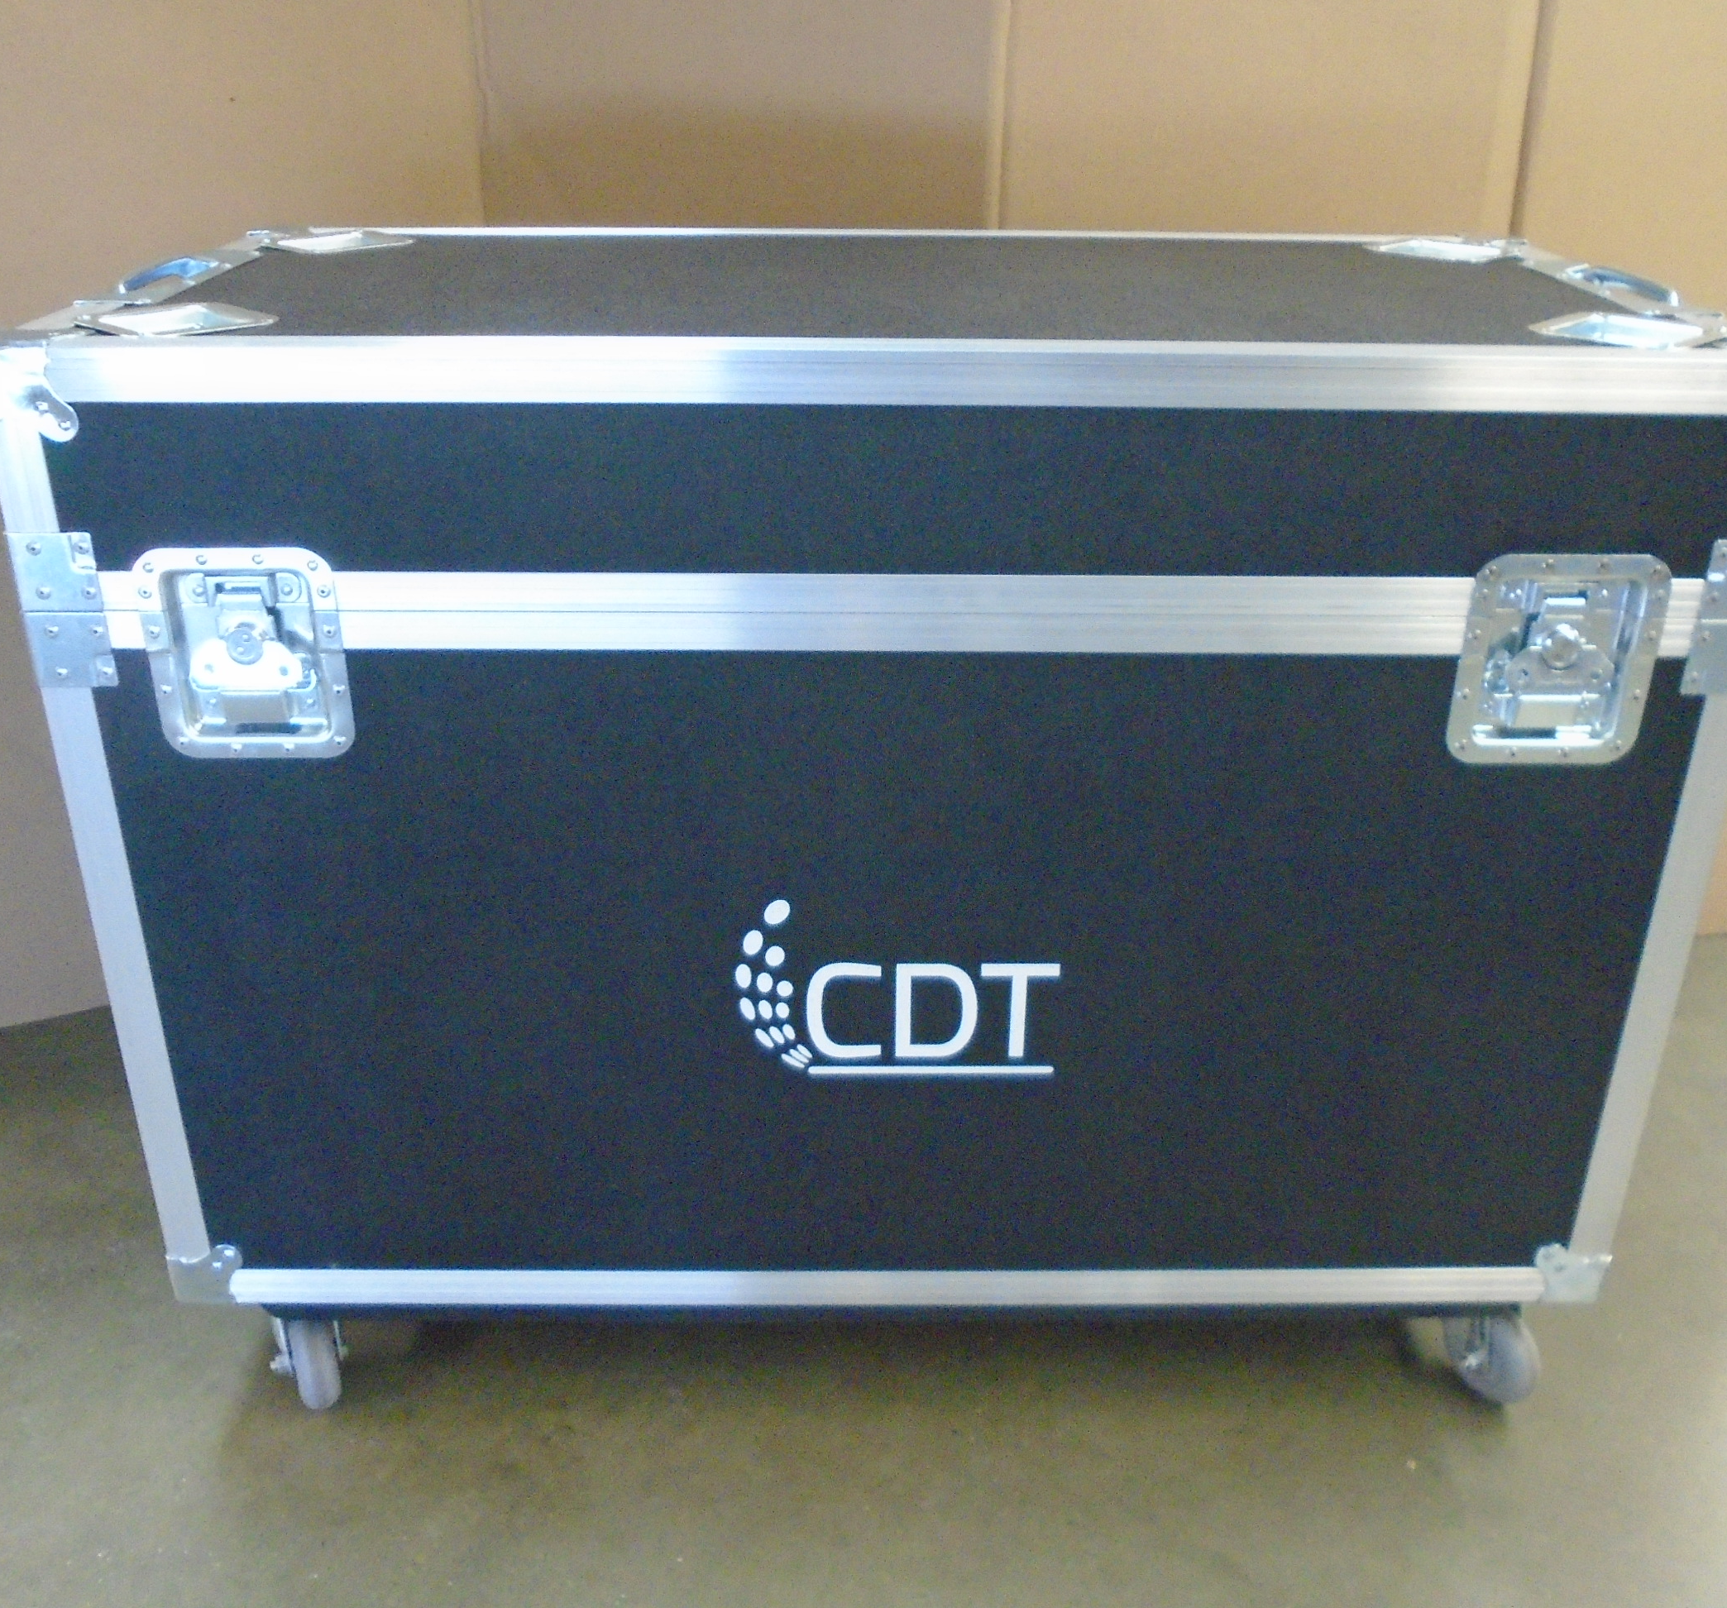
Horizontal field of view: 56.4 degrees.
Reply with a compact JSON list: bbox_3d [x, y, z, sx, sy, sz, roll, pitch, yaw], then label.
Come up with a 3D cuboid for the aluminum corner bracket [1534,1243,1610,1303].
[{"bbox_3d":[0.487,0.315,1.133,0.050,0.052,0.051,0,25,-1],"label":"aluminum corner bracket"}]

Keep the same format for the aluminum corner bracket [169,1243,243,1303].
[{"bbox_3d":[-0.447,0.312,1.124,0.050,0.052,0.051,0,25,-1],"label":"aluminum corner bracket"}]

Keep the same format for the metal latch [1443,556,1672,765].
[{"bbox_3d":[0.397,-0.083,0.925,0.113,0.127,0.020,0,25,-1],"label":"metal latch"}]

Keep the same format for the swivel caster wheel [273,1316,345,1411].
[{"bbox_3d":[-0.409,0.388,1.190,0.065,0.105,0.095,-6,26,-14],"label":"swivel caster wheel"}]

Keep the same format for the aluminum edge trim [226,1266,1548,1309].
[{"bbox_3d":[0.020,0.328,1.125,0.915,0.032,0.030,0,25,-1],"label":"aluminum edge trim"}]

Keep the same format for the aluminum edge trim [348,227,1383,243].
[{"bbox_3d":[0.021,-0.424,1.240,0.854,0.030,0.030,0,25,-1],"label":"aluminum edge trim"}]

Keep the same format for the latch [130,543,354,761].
[{"bbox_3d":[-0.350,-0.086,0.918,0.111,0.126,0.020,0,25,-1],"label":"latch"}]

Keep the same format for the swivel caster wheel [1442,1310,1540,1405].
[{"bbox_3d":[0.470,0.390,1.199,0.065,0.105,0.095,-2,25,-5],"label":"swivel caster wheel"}]

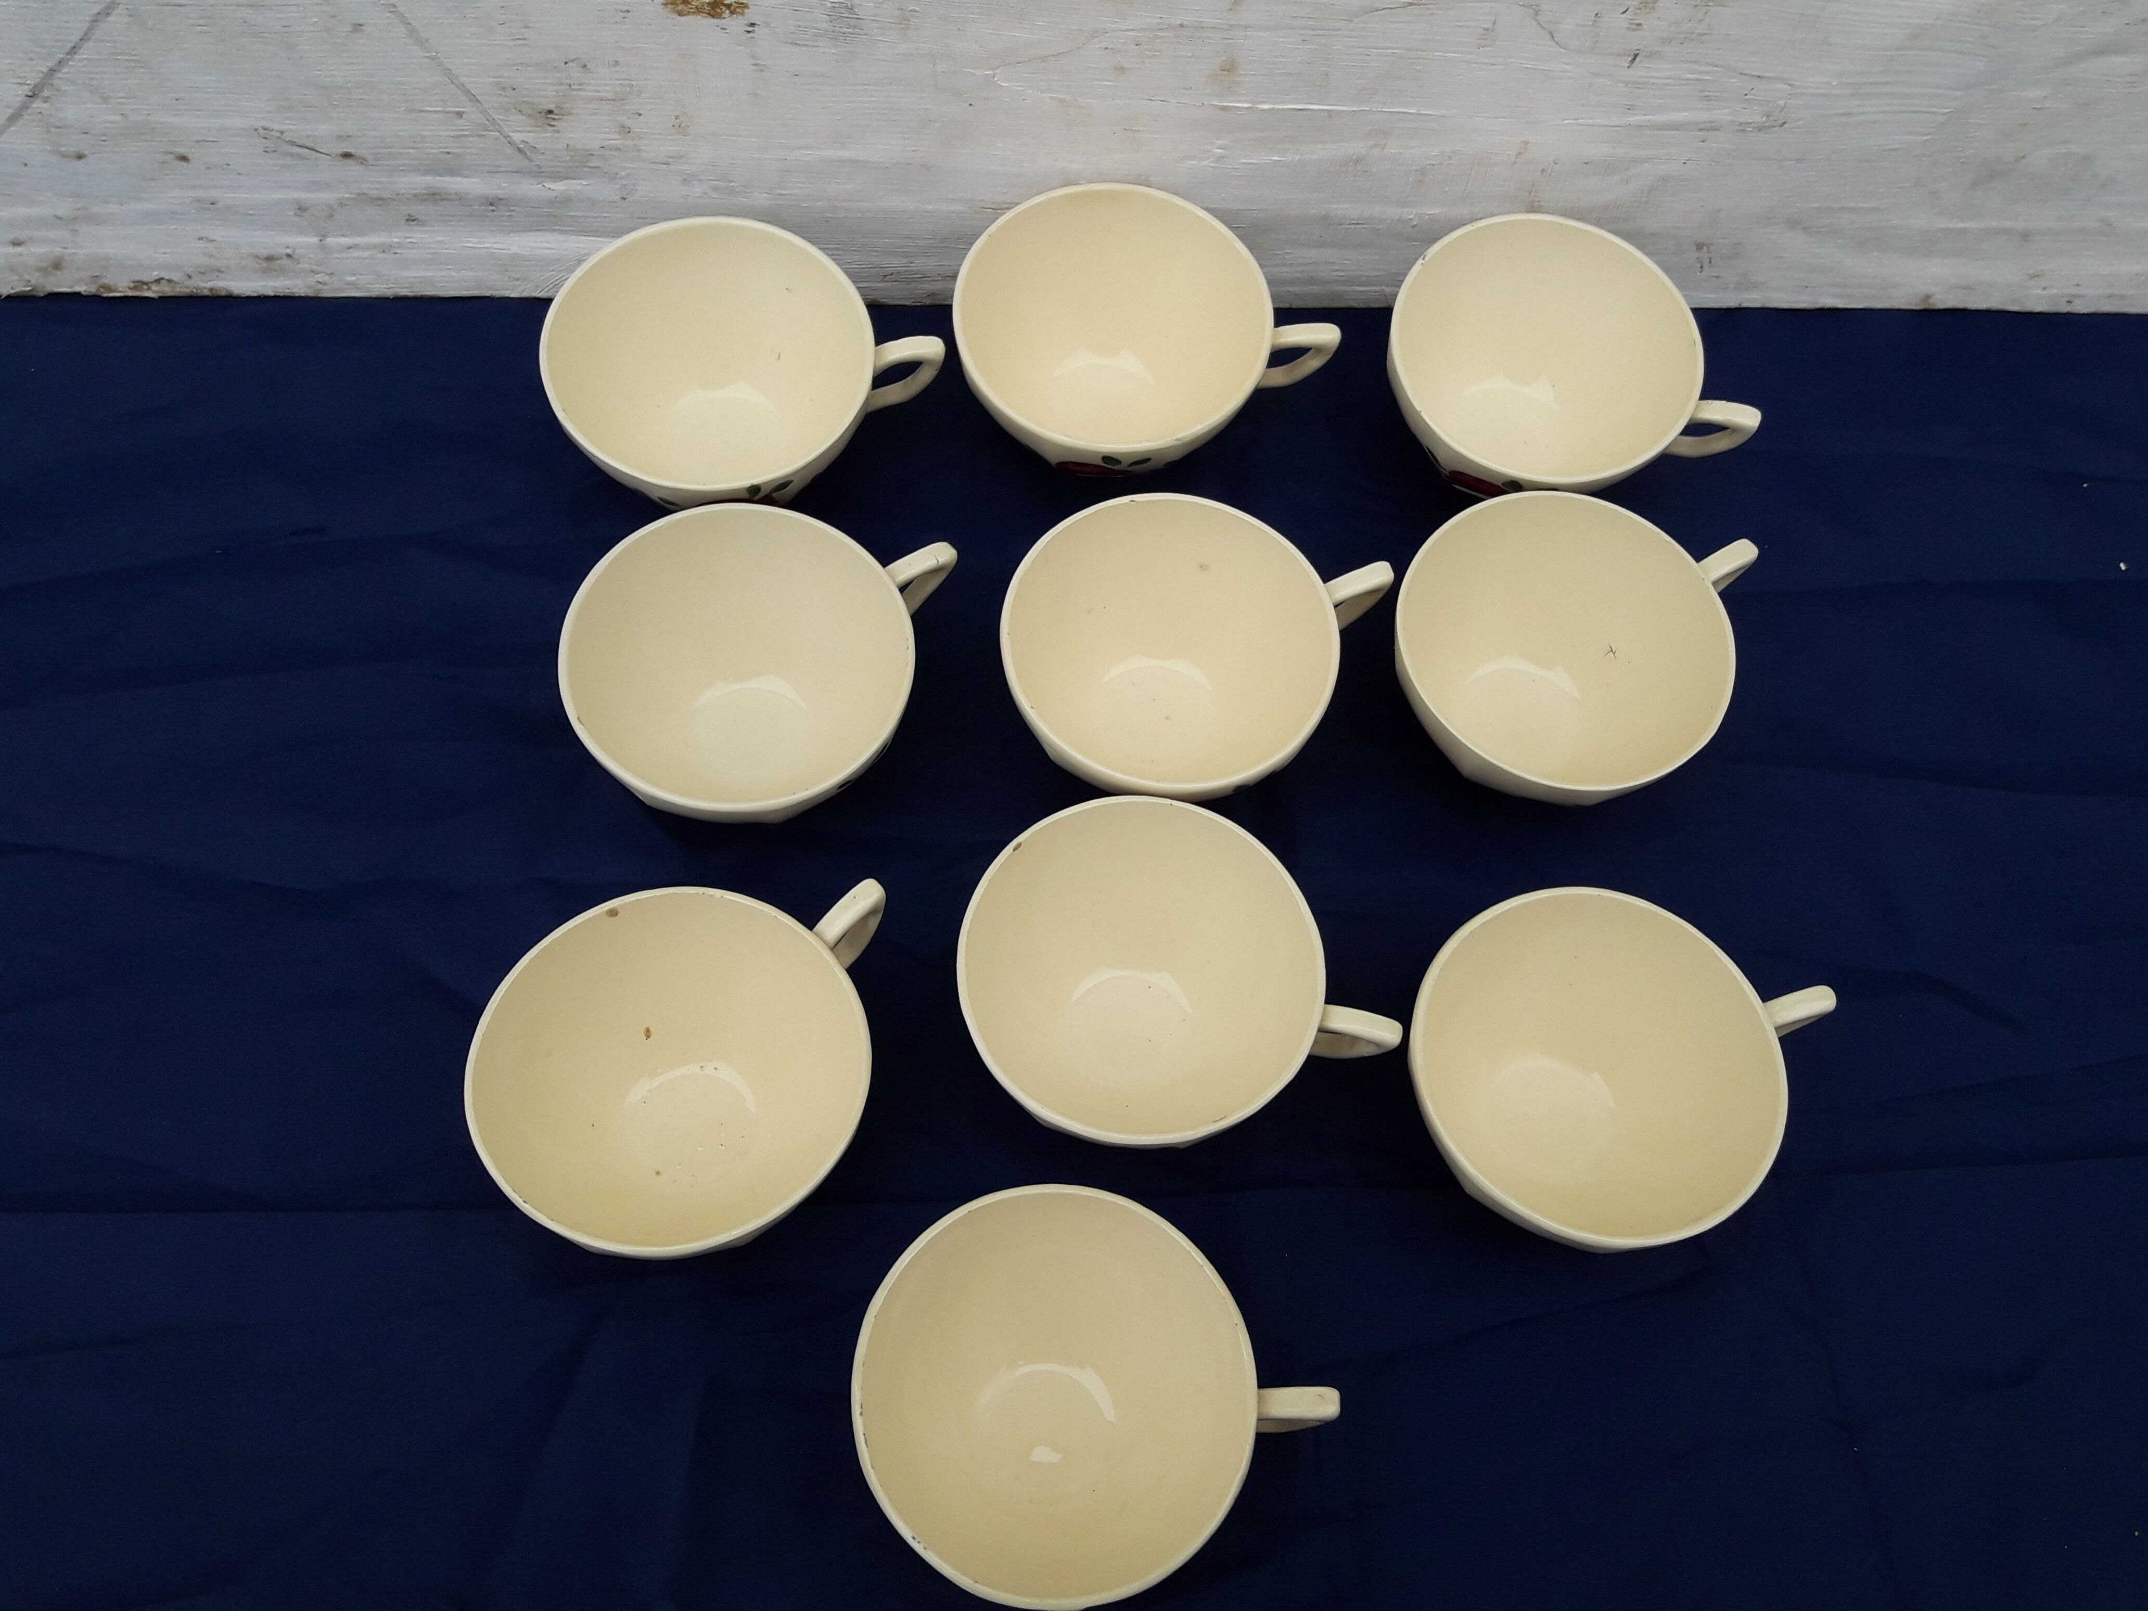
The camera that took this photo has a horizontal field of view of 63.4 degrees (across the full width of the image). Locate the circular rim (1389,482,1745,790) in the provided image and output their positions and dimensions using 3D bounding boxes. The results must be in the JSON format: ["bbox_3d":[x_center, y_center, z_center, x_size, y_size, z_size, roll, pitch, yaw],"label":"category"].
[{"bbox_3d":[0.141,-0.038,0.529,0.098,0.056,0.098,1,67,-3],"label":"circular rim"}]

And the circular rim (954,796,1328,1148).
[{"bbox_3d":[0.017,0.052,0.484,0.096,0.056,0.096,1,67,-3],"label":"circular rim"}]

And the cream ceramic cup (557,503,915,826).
[{"bbox_3d":[-0.088,-0.039,0.525,0.122,0.054,0.100,-32,73,-14],"label":"cream ceramic cup"}]

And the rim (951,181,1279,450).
[{"bbox_3d":[0.011,-0.146,0.566,0.100,0.048,0.100,0,68,-3],"label":"rim"}]

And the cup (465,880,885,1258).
[{"bbox_3d":[-0.097,0.070,0.473,0.099,0.062,0.120,42,71,13],"label":"cup"}]

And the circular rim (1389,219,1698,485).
[{"bbox_3d":[0.148,-0.135,0.572,0.100,0.052,0.100,1,68,-2],"label":"circular rim"}]

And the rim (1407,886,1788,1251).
[{"bbox_3d":[0.151,0.076,0.493,0.122,0.054,0.100,-15,70,-8],"label":"rim"}]

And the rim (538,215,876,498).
[{"bbox_3d":[-0.112,-0.127,0.551,0.100,0.056,0.100,-8,68,-7],"label":"rim"}]

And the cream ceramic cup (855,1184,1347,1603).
[{"bbox_3d":[0.005,0.154,0.453,0.122,0.054,0.100,4,68,-1],"label":"cream ceramic cup"}]

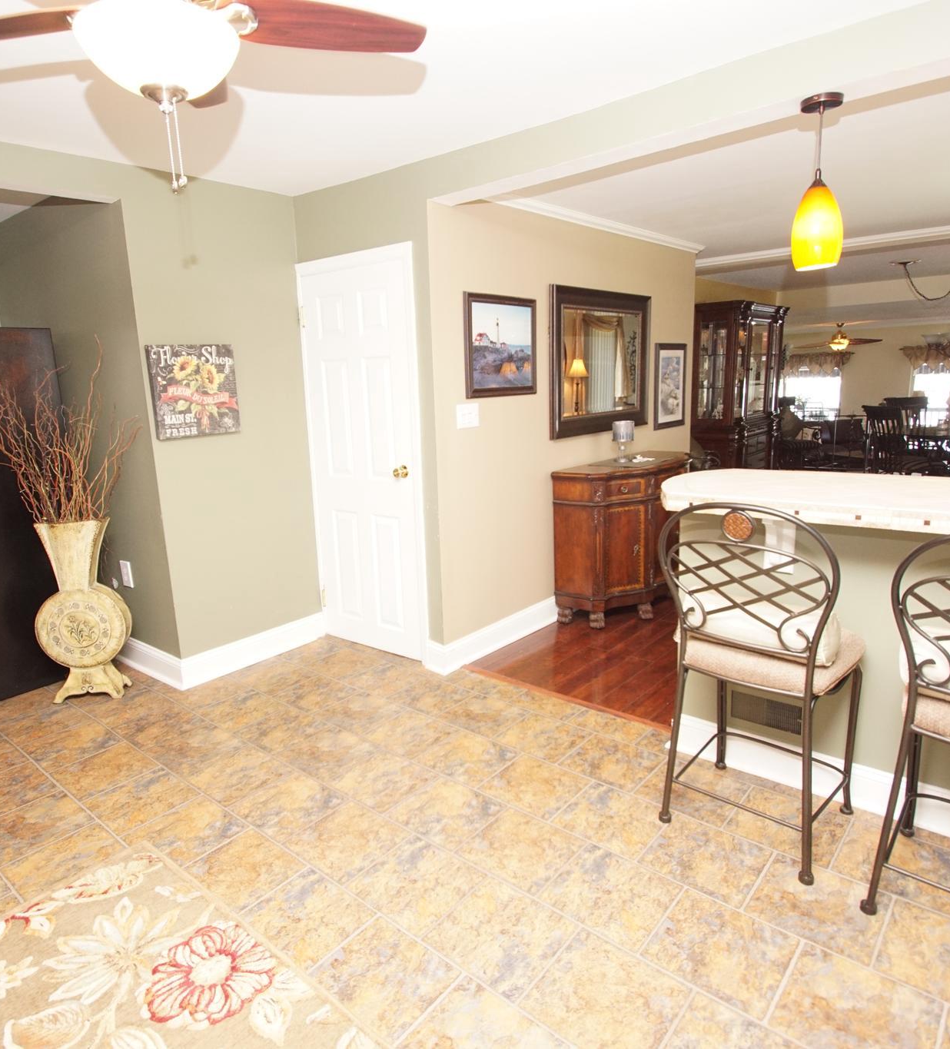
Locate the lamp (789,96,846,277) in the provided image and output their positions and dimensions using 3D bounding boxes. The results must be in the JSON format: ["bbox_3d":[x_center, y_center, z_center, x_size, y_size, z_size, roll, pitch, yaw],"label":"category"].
[{"bbox_3d":[1.037,-1.022,1.990,0.138,0.480,0.138,9,16,40],"label":"lamp"}]

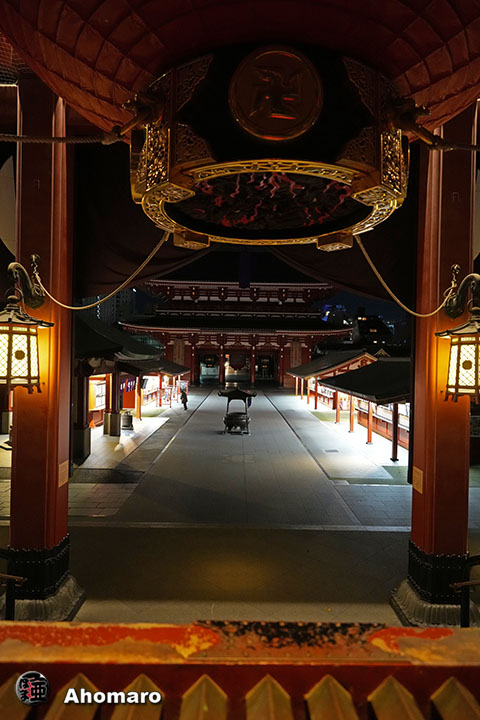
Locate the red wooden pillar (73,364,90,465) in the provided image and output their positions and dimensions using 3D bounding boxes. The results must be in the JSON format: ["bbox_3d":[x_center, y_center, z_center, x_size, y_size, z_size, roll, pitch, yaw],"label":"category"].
[{"bbox_3d":[-7.207,2.366,19.990,0.520,4.050,0.520,1,0,0],"label":"red wooden pillar"}]

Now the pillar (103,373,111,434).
[{"bbox_3d":[-7.811,2.511,25.991,0.460,3.700,0.460,1,0,0],"label":"pillar"}]

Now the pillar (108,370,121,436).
[{"bbox_3d":[-7.210,2.475,25.491,0.480,3.800,0.480,1,0,0],"label":"pillar"}]

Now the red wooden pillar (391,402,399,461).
[{"bbox_3d":[7.279,3.318,20.793,0.240,2.750,0.240,1,0,0],"label":"red wooden pillar"}]

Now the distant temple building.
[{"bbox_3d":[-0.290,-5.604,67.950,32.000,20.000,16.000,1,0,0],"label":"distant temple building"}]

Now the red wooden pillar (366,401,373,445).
[{"bbox_3d":[7.308,3.357,24.793,0.230,2.650,0.230,1,0,0],"label":"red wooden pillar"}]

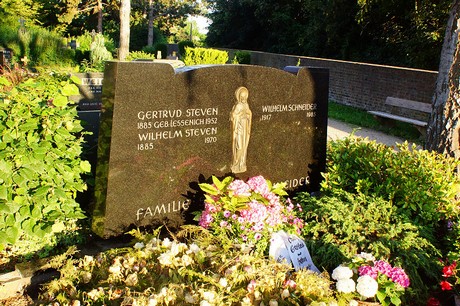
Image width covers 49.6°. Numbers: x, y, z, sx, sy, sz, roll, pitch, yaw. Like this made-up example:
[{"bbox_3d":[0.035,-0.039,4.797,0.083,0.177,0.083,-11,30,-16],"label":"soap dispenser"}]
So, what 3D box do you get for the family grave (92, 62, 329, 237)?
[{"bbox_3d":[0.020,-0.114,3.598,2.123,1.053,0.148,-7,15,-42],"label":"family grave"}]

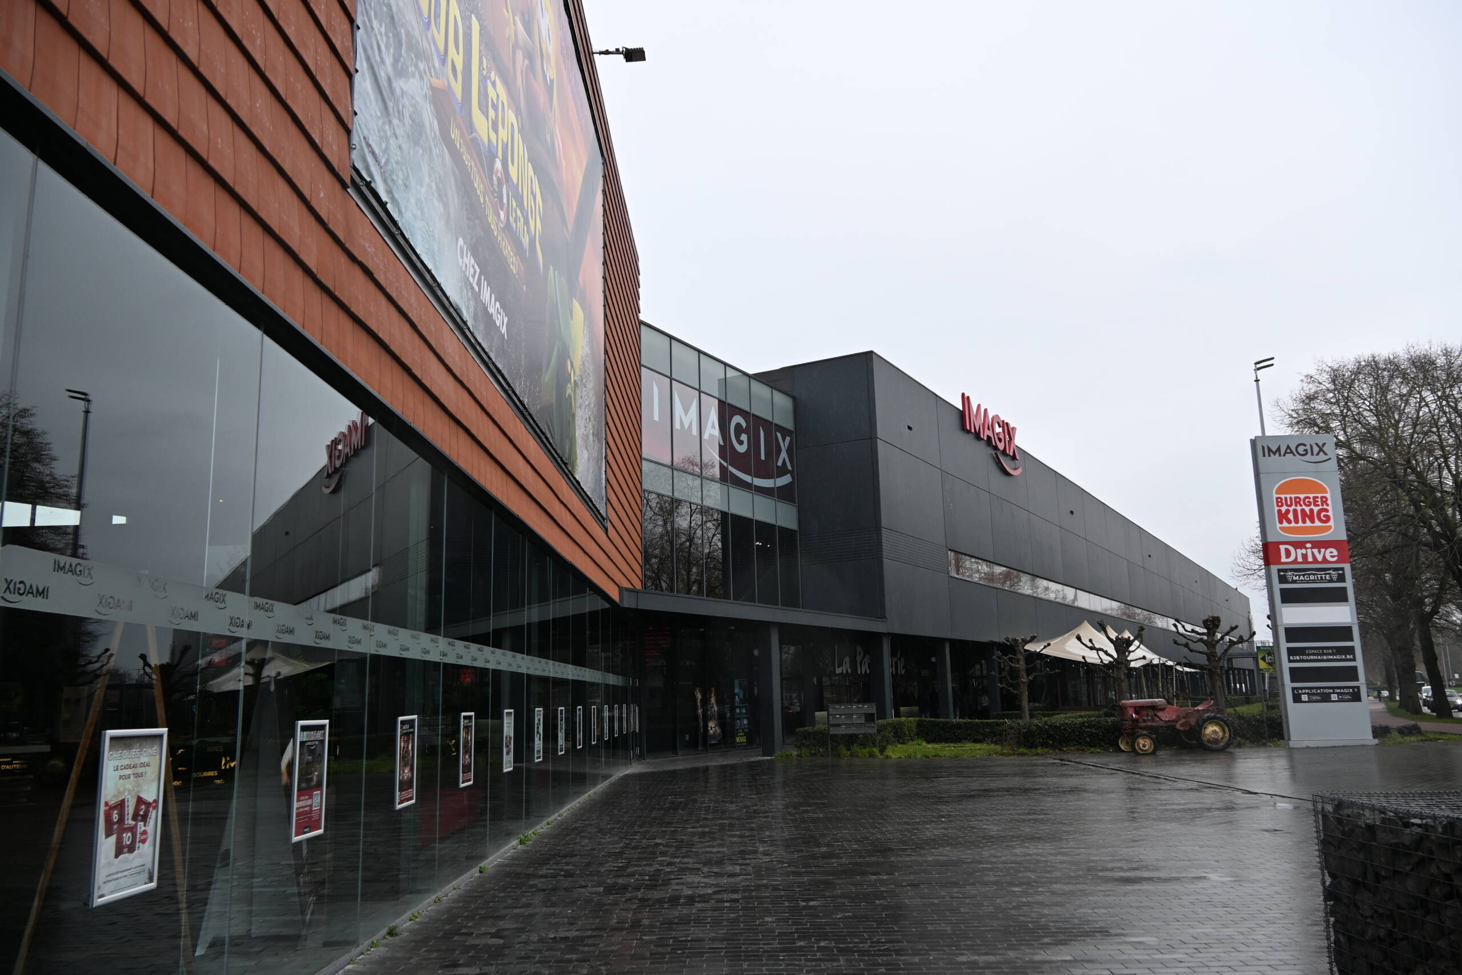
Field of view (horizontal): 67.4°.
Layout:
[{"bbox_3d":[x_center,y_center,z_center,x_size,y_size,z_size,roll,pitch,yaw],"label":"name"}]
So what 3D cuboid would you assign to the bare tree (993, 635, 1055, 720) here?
[{"bbox_3d":[7.843,5.405,29.083,1.513,2.946,1.407,-1,-11,0],"label":"bare tree"}]

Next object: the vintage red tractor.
[{"bbox_3d":[10.488,5.606,25.985,2.480,1.270,1.300,-1,-11,-5],"label":"vintage red tractor"}]

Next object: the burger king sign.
[{"bbox_3d":[14.385,0.491,27.549,1.408,1.526,0.100,-1,-11,0],"label":"burger king sign"}]

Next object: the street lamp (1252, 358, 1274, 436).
[{"bbox_3d":[24.344,1.929,48.127,0.500,15.983,1.000,8,-14,-40],"label":"street lamp"}]

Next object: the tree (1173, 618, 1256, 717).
[{"bbox_3d":[13.250,5.202,29.921,2.102,3.379,1.955,-1,-11,0],"label":"tree"}]

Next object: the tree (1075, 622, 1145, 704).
[{"bbox_3d":[10.576,5.387,30.381,1.813,3.322,1.687,-1,-11,0],"label":"tree"}]

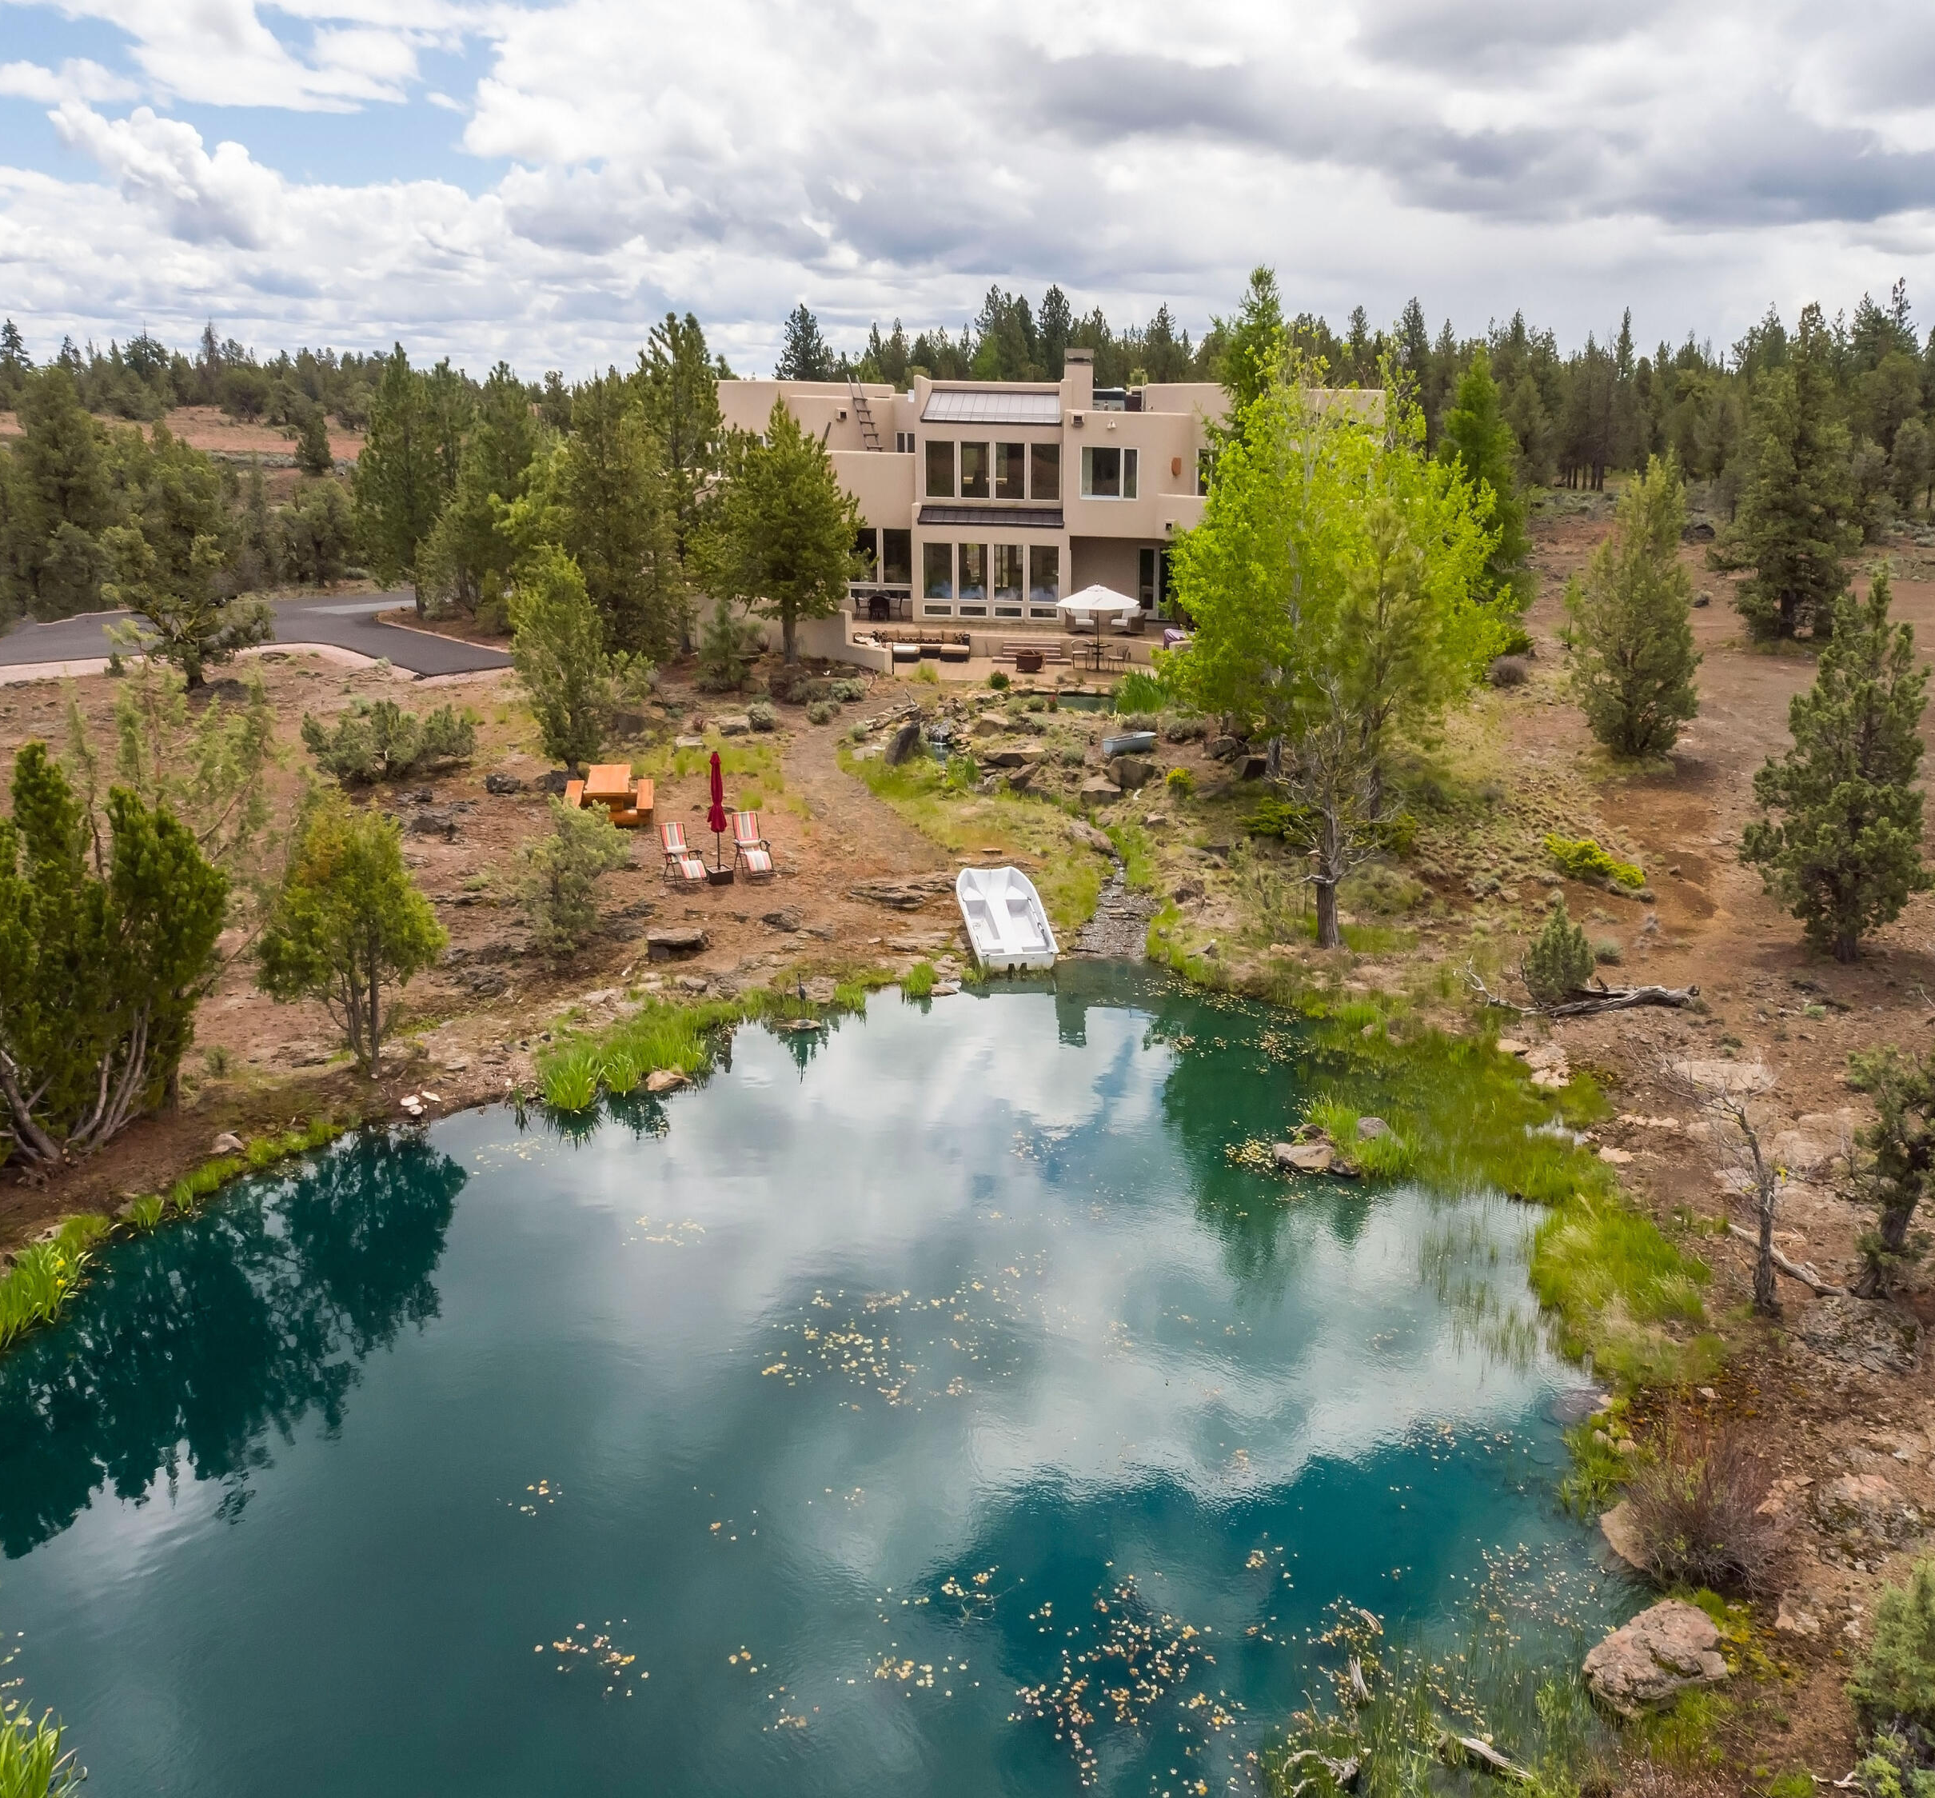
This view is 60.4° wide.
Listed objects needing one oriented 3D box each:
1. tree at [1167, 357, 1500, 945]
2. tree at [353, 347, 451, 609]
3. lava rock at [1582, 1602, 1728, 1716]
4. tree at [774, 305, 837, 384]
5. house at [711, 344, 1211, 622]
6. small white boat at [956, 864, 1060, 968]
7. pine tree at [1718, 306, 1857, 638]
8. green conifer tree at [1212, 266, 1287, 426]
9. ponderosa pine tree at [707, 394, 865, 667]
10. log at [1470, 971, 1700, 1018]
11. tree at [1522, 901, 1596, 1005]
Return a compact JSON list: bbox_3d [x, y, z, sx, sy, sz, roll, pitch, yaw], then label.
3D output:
[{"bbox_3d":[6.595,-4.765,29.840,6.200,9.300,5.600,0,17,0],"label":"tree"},{"bbox_3d":[-17.655,-12.940,51.839,3.100,7.940,3.000,0,17,0],"label":"tree"},{"bbox_3d":[5.461,5.911,13.135,1.030,0.520,0.780,0,17,0],"label":"lava rock"},{"bbox_3d":[-8.088,-23.576,80.586,3.900,9.680,3.800,0,17,0],"label":"tree"},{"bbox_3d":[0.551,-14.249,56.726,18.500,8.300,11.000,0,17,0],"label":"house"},{"bbox_3d":[0.614,0.420,30.958,1.420,0.570,3.100,-3,27,-12],"label":"small white boat"},{"bbox_3d":[25.235,-12.669,49.720,4.260,9.500,4.260,0,17,0],"label":"pine tree"},{"bbox_3d":[7.983,-11.877,46.129,3.432,10.578,3.432,0,17,0],"label":"green conifer tree"},{"bbox_3d":[-5.110,-10.401,46.968,4.342,7.158,4.342,0,17,0],"label":"ponderosa pine tree"},{"bbox_3d":[9.560,1.391,25.739,3.400,0.500,0.800,0,17,0],"label":"log"},{"bbox_3d":[9.442,0.828,26.458,1.190,1.670,1.190,0,17,0],"label":"tree"}]

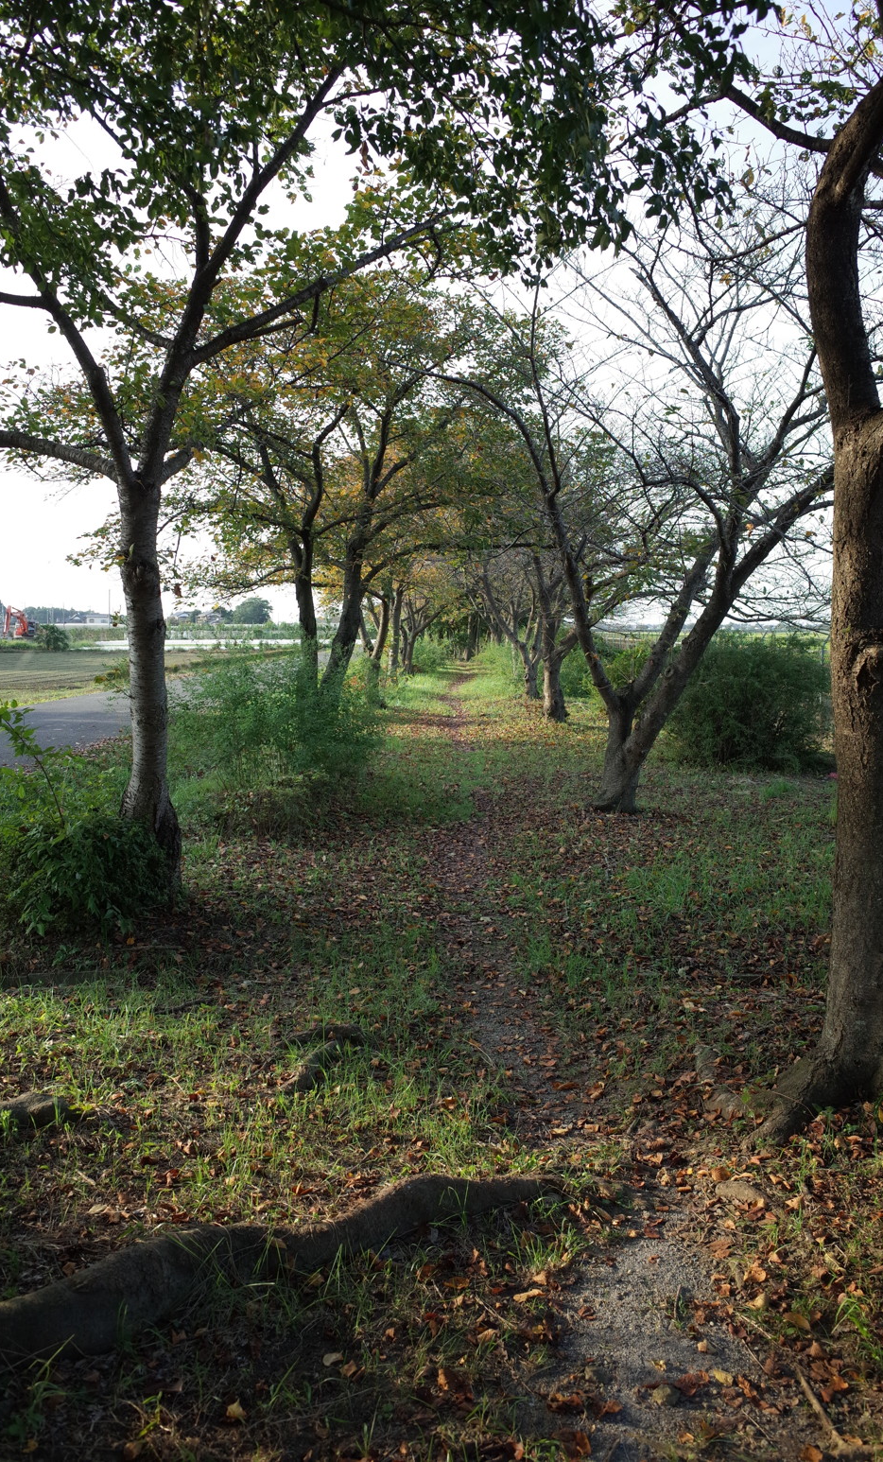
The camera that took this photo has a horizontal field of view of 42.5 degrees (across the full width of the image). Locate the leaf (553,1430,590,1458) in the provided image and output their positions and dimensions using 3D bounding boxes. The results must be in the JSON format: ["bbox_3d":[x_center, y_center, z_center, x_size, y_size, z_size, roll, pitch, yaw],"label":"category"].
[{"bbox_3d":[0.237,1.304,2.075,0.072,0.025,0.052,0,5,0],"label":"leaf"}]

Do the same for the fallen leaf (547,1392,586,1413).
[{"bbox_3d":[0.239,1.297,2.191,0.076,0.022,0.042,0,5,0],"label":"fallen leaf"}]

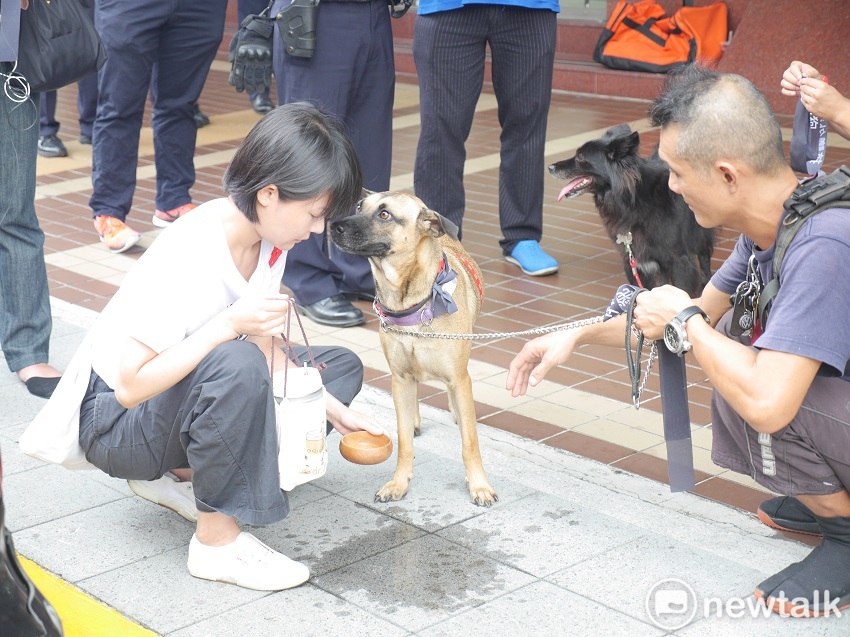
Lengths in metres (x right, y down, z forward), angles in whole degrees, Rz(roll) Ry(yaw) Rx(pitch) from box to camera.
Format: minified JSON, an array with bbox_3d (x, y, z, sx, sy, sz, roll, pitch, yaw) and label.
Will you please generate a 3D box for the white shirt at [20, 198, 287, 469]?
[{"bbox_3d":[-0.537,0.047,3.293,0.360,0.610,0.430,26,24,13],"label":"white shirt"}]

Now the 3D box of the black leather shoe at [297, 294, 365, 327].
[{"bbox_3d":[-0.272,-0.070,4.885,0.108,0.110,0.282,-16,21,-40],"label":"black leather shoe"}]

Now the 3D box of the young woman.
[{"bbox_3d":[-0.379,0.001,3.296,0.573,0.851,0.578,4,17,19],"label":"young woman"}]

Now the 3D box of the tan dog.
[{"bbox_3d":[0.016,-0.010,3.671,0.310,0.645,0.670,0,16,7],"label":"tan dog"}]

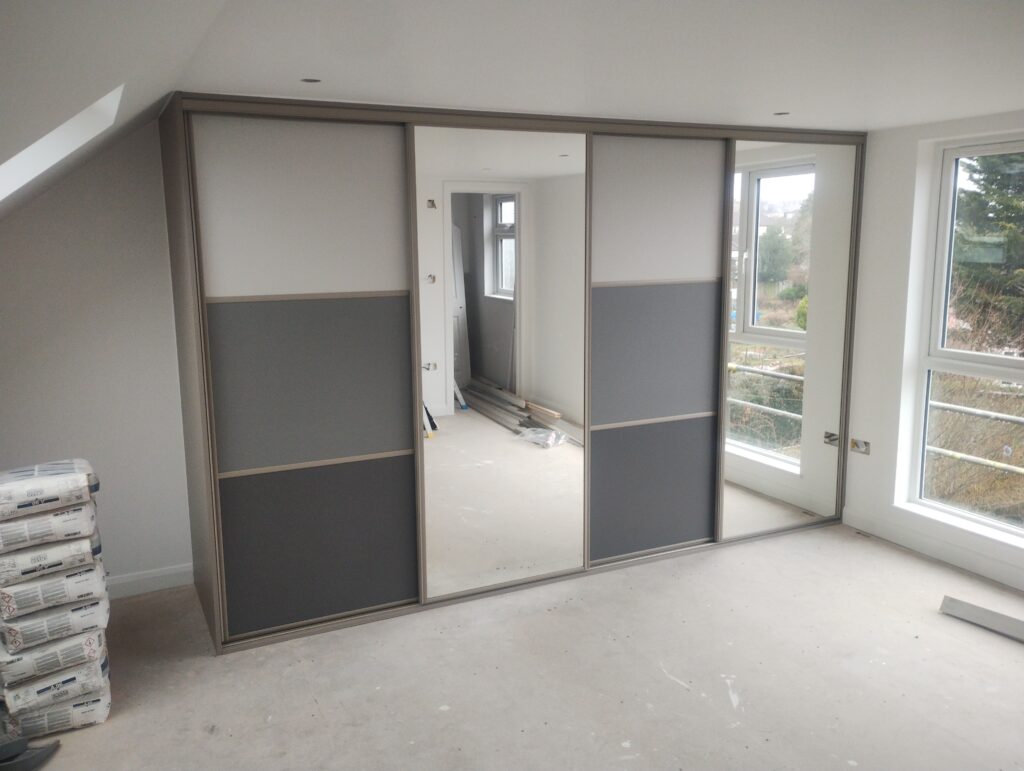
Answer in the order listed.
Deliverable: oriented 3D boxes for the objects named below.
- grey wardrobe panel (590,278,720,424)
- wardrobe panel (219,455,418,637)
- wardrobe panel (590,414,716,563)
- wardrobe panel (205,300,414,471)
[{"bbox_3d":[0.742,-0.167,4.258,0.784,0.694,0.030,-5,11,-25],"label":"grey wardrobe panel"},{"bbox_3d":[-0.819,0.684,3.646,0.844,0.686,0.030,-5,11,-25],"label":"wardrobe panel"},{"bbox_3d":[0.750,0.536,4.381,0.784,0.686,0.030,-5,11,-25],"label":"wardrobe panel"},{"bbox_3d":[-0.828,-0.019,3.523,0.844,0.694,0.030,-5,11,-25],"label":"wardrobe panel"}]

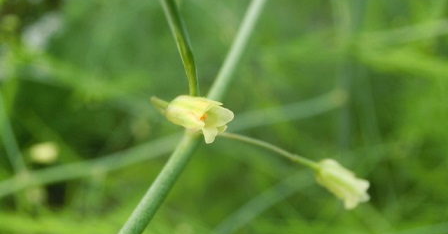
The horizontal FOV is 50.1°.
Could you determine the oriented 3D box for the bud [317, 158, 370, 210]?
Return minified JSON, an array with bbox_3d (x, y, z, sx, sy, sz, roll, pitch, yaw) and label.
[{"bbox_3d":[0.017,0.010,0.070,0.008,0.005,0.005,36,16,-3],"label":"bud"}]

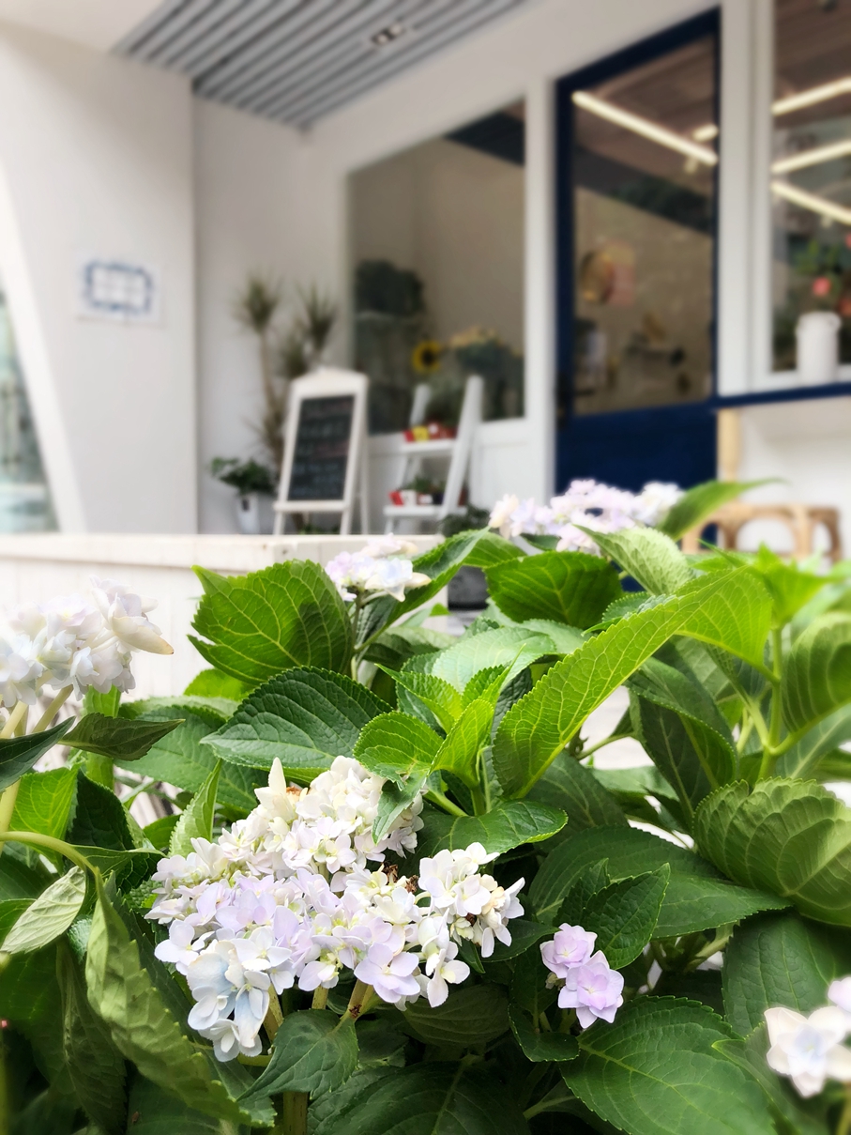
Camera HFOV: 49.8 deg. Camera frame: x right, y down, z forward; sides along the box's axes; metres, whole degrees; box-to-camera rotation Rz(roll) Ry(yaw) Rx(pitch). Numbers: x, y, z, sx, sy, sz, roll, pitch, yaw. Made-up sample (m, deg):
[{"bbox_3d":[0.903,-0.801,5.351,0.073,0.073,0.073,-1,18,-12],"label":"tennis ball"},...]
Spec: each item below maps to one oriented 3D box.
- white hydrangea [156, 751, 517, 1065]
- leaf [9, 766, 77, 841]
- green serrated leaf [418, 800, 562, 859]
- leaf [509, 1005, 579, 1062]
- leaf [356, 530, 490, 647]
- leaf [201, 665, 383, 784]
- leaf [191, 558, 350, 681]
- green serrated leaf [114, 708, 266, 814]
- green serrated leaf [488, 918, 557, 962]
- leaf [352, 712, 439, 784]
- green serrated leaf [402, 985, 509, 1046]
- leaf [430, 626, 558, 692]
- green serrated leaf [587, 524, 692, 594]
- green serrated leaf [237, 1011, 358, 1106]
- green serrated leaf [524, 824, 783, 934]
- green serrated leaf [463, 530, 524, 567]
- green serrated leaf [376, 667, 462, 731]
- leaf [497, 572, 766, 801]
[{"bbox_3d":[-0.049,0.186,0.520,0.210,0.150,0.190,0,1,0],"label":"white hydrangea"},{"bbox_3d":[-0.221,0.137,0.530,0.042,0.046,0.040,0,3,0],"label":"leaf"},{"bbox_3d":[0.033,0.131,0.460,0.076,0.020,0.045,-3,30,6],"label":"green serrated leaf"},{"bbox_3d":[0.066,0.252,0.510,0.038,0.040,0.015,-10,-36,-7],"label":"leaf"},{"bbox_3d":[-0.002,0.015,0.660,0.125,0.030,0.055,-40,35,-1],"label":"leaf"},{"bbox_3d":[-0.079,0.094,0.560,0.125,0.030,0.075,-15,45,-7],"label":"leaf"},{"bbox_3d":[-0.114,0.040,0.680,0.122,0.098,0.060,0,3,0],"label":"leaf"},{"bbox_3d":[-0.162,0.134,0.640,0.115,0.075,0.075,0,3,0],"label":"green serrated leaf"},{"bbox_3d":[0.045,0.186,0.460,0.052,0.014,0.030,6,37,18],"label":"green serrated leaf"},{"bbox_3d":[-0.014,0.089,0.450,0.044,0.036,0.018,16,-36,-6],"label":"leaf"},{"bbox_3d":[0.018,0.258,0.540,0.070,0.020,0.050,4,37,5],"label":"green serrated leaf"},{"bbox_3d":[0.048,0.067,0.660,0.095,0.050,0.075,0,3,0],"label":"leaf"},{"bbox_3d":[0.135,-0.005,0.580,0.075,0.022,0.045,29,37,6],"label":"green serrated leaf"},{"bbox_3d":[-0.057,0.219,0.415,0.060,0.018,0.038,-39,51,-12],"label":"green serrated leaf"},{"bbox_3d":[0.136,0.181,0.540,0.150,0.030,0.085,3,28,6],"label":"green serrated leaf"},{"bbox_3d":[0.046,-0.012,0.620,0.046,0.016,0.034,21,33,-25],"label":"green serrated leaf"},{"bbox_3d":[-0.003,0.068,0.475,0.052,0.020,0.030,41,44,12],"label":"green serrated leaf"},{"bbox_3d":[0.105,0.062,0.480,0.078,0.165,0.045,35,-18,36],"label":"leaf"}]

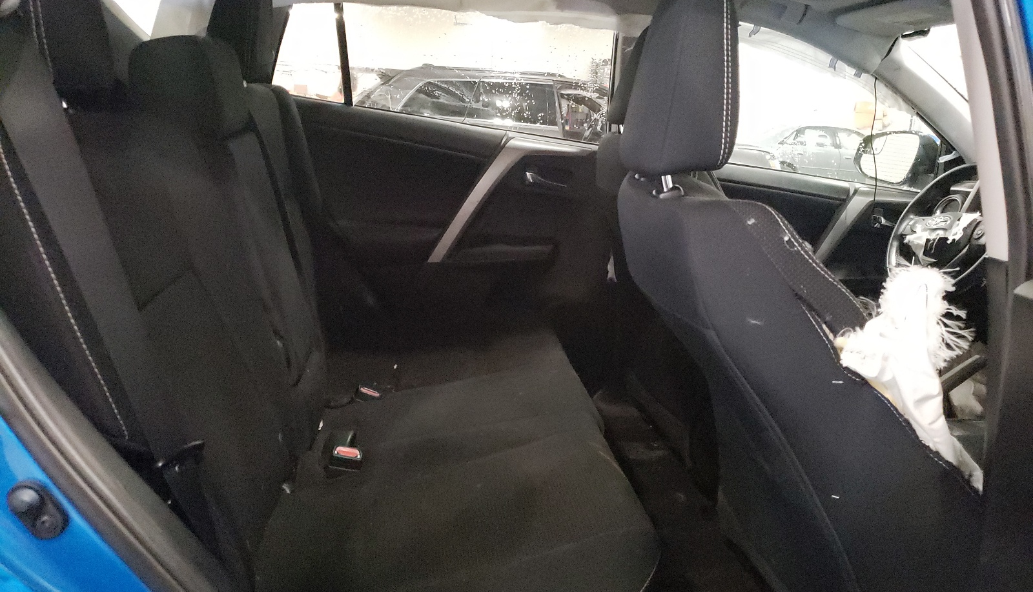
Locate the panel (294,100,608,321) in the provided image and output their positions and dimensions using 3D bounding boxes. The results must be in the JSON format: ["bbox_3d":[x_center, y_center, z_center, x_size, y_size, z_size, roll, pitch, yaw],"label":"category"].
[{"bbox_3d":[-0.177,-0.180,2.119,0.920,0.660,0.120,2,15,-7],"label":"panel"}]

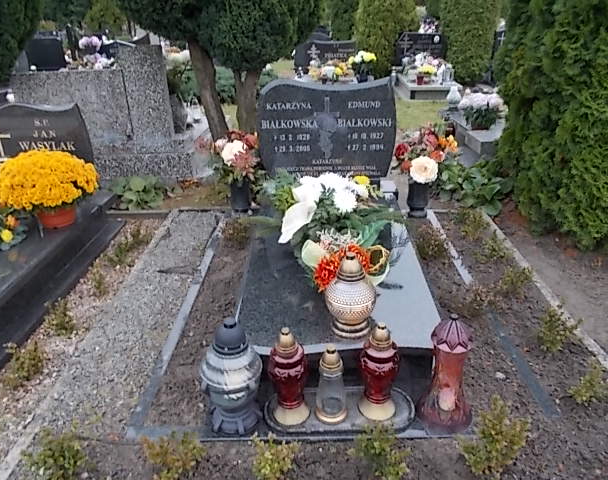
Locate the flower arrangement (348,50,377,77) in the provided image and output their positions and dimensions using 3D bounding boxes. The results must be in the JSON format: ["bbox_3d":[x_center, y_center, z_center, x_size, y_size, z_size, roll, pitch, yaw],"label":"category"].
[{"bbox_3d":[0.862,-2.573,7.087,0.420,0.440,0.400,0,26,0],"label":"flower arrangement"}]

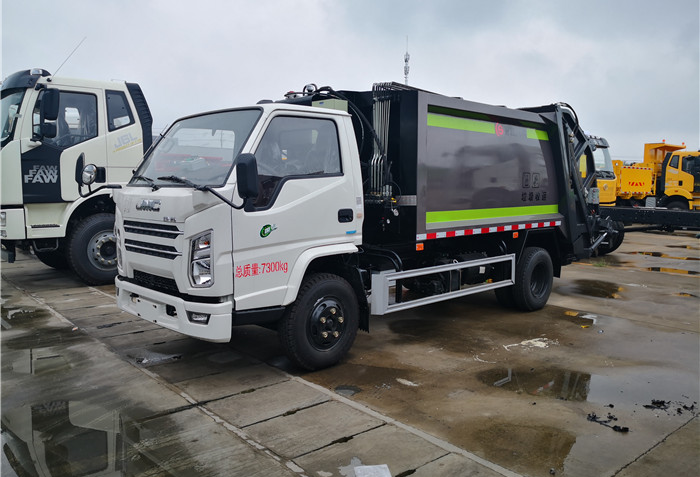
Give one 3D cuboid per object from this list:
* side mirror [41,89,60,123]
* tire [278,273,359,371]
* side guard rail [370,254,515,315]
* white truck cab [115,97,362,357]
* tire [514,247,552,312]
[{"bbox_3d":[-4.138,-1.852,7.562,0.250,0.450,0.130,3,6,30],"label":"side mirror"},{"bbox_3d":[-0.251,0.701,4.582,0.792,0.792,0.200,-5,7,-43],"label":"tire"},{"bbox_3d":[1.008,0.411,5.475,2.237,0.354,0.149,-5,7,-43],"label":"side guard rail"},{"bbox_3d":[-1.027,-0.206,4.766,1.525,1.742,1.752,-5,7,-43],"label":"white truck cab"},{"bbox_3d":[2.239,0.499,6.673,0.792,0.792,0.200,-5,7,-43],"label":"tire"}]

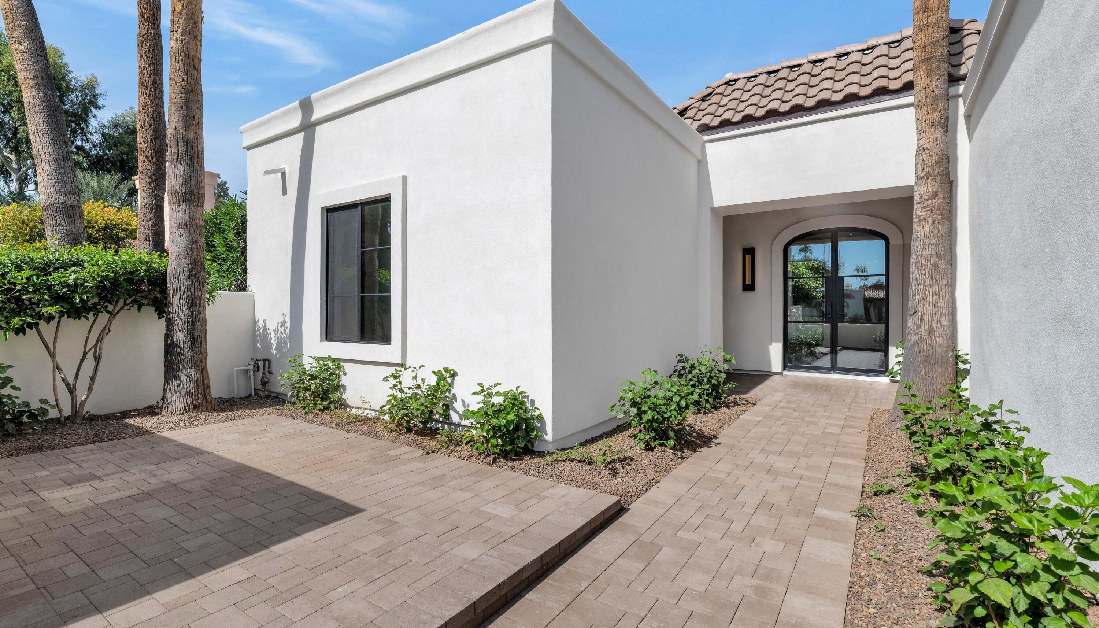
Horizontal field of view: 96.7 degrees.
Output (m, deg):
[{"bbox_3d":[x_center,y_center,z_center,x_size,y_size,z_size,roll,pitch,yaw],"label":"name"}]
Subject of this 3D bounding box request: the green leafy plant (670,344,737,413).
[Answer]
[{"bbox_3d":[1.885,0.765,6.000,0.720,0.740,0.740,1,1,34],"label":"green leafy plant"}]

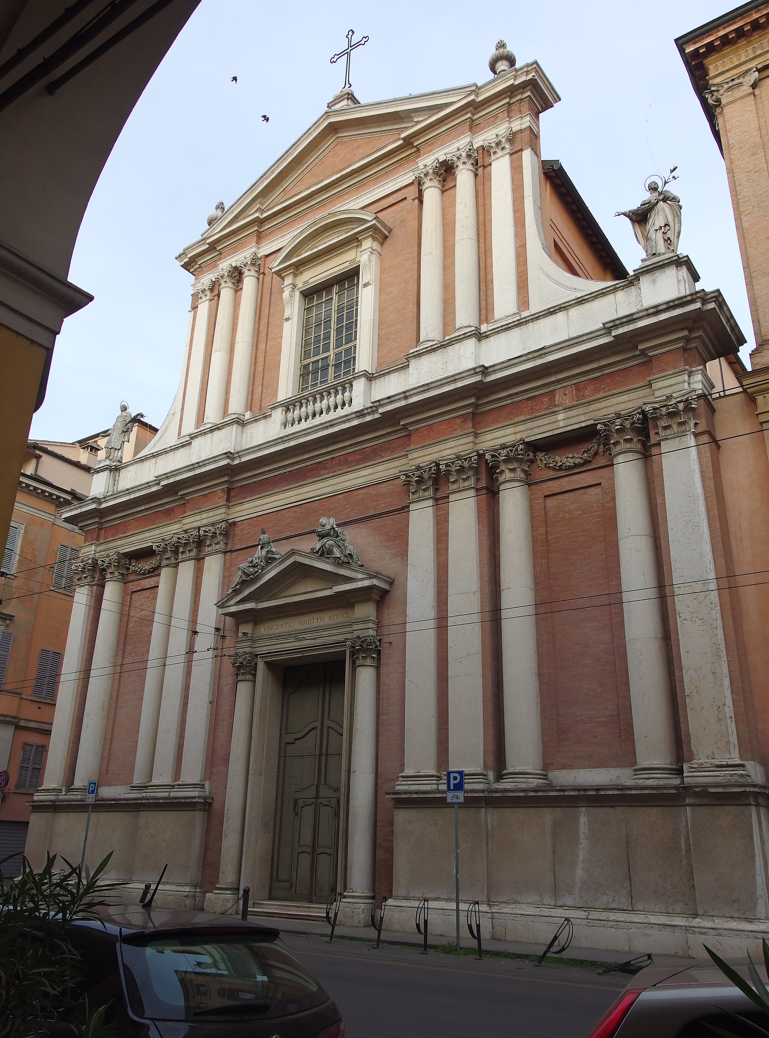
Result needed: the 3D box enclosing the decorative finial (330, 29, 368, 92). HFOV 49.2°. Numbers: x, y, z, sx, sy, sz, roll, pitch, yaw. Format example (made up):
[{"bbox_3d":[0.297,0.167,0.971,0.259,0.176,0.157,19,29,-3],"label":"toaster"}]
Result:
[{"bbox_3d":[-1.357,-17.588,32.056,1.860,3.120,0.180,-14,-26,34],"label":"decorative finial"}]

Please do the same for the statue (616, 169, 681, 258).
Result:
[{"bbox_3d":[6.929,-7.870,21.911,1.435,2.709,0.840,-14,-26,33],"label":"statue"}]

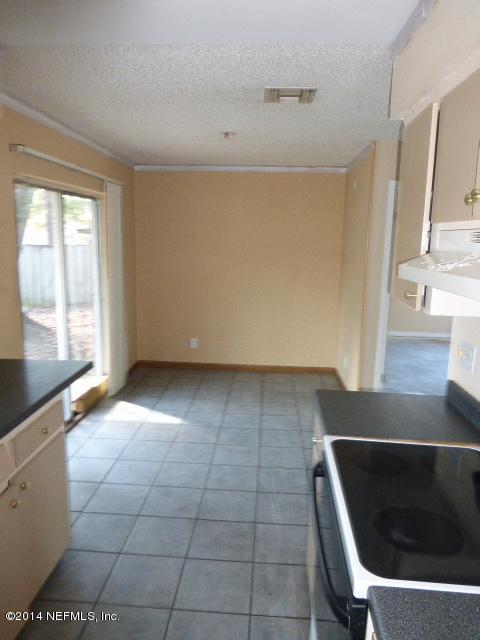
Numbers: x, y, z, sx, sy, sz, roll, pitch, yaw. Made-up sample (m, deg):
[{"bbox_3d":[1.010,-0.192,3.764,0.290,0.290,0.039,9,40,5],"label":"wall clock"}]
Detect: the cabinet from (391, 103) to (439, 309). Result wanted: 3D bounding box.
[{"bbox_3d":[0.826,-0.413,1.790,0.320,0.740,0.430,2,10,4],"label":"cabinet"}]

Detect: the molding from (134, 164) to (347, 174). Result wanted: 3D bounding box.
[{"bbox_3d":[-0.018,-1.726,5.296,2.430,0.085,0.060,2,10,4],"label":"molding"}]

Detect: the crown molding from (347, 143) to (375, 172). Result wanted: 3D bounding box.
[{"bbox_3d":[1.126,-1.574,4.584,0.060,0.085,1.360,2,10,4],"label":"crown molding"}]

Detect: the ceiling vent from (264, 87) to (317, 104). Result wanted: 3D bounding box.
[{"bbox_3d":[0.290,-1.295,2.685,0.290,0.025,0.300,2,10,4],"label":"ceiling vent"}]

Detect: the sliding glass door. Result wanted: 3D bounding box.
[{"bbox_3d":[-1.441,-0.101,3.894,0.100,1.950,1.660,2,10,4],"label":"sliding glass door"}]

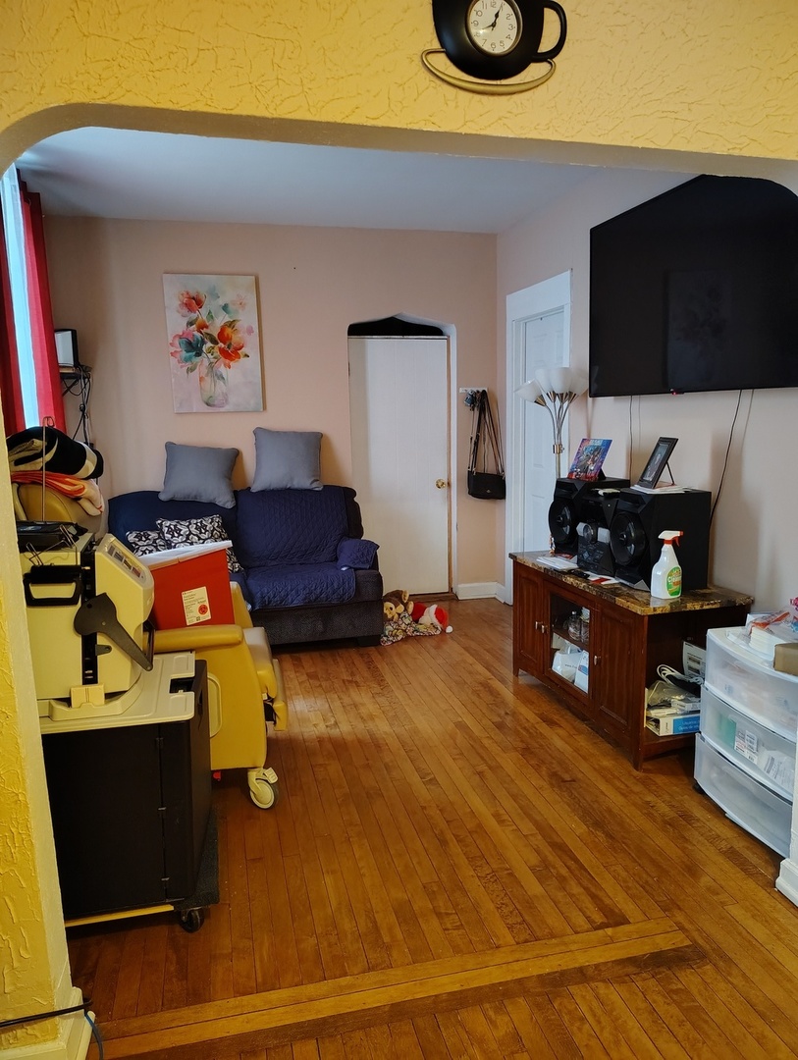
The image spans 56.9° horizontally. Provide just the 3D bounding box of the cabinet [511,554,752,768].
[{"bbox_3d":[1.009,0.531,3.491,0.504,0.667,1.224,-3,9,-16],"label":"cabinet"}]

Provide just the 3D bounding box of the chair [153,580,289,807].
[{"bbox_3d":[-0.923,0.402,2.828,0.930,1.190,0.790,-3,9,-14],"label":"chair"}]

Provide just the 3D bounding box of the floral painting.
[{"bbox_3d":[-1.253,-1.266,5.011,0.605,0.920,0.030,-3,9,-13],"label":"floral painting"}]

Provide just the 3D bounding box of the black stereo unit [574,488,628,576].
[{"bbox_3d":[1.034,0.006,3.436,0.300,0.374,0.270,-3,9,-16],"label":"black stereo unit"}]

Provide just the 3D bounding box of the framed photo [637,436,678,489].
[{"bbox_3d":[1.134,-0.279,3.175,0.060,0.223,0.180,23,7,-5],"label":"framed photo"}]

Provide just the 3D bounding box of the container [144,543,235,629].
[{"bbox_3d":[-0.819,0.279,2.957,0.360,0.420,0.270,-12,8,-15],"label":"container"}]

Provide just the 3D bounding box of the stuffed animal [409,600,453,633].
[{"bbox_3d":[0.203,0.568,4.944,0.290,0.190,0.240,-3,9,-14],"label":"stuffed animal"}]

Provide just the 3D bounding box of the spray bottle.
[{"bbox_3d":[1.084,0.133,2.970,0.115,0.268,0.070,-3,9,-13],"label":"spray bottle"}]

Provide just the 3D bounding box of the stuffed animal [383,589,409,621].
[{"bbox_3d":[-0.036,0.527,4.910,0.230,0.240,0.240,-1,8,1],"label":"stuffed animal"}]

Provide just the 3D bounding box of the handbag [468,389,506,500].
[{"bbox_3d":[0.622,-0.624,5.466,0.260,0.800,0.140,-3,9,-14],"label":"handbag"}]

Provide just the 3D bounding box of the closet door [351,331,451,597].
[{"bbox_3d":[-0.005,-0.464,5.666,0.780,1.990,0.050,-3,9,-14],"label":"closet door"}]

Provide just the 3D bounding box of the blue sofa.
[{"bbox_3d":[-1.001,0.230,4.740,1.680,0.960,0.920,-3,9,-14],"label":"blue sofa"}]

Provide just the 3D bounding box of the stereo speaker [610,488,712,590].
[{"bbox_3d":[1.118,0.033,3.179,0.310,0.405,0.275,-3,9,-13],"label":"stereo speaker"}]

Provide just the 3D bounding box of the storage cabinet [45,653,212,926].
[{"bbox_3d":[-0.849,0.708,2.120,0.610,0.515,0.560,-3,9,-14],"label":"storage cabinet"}]

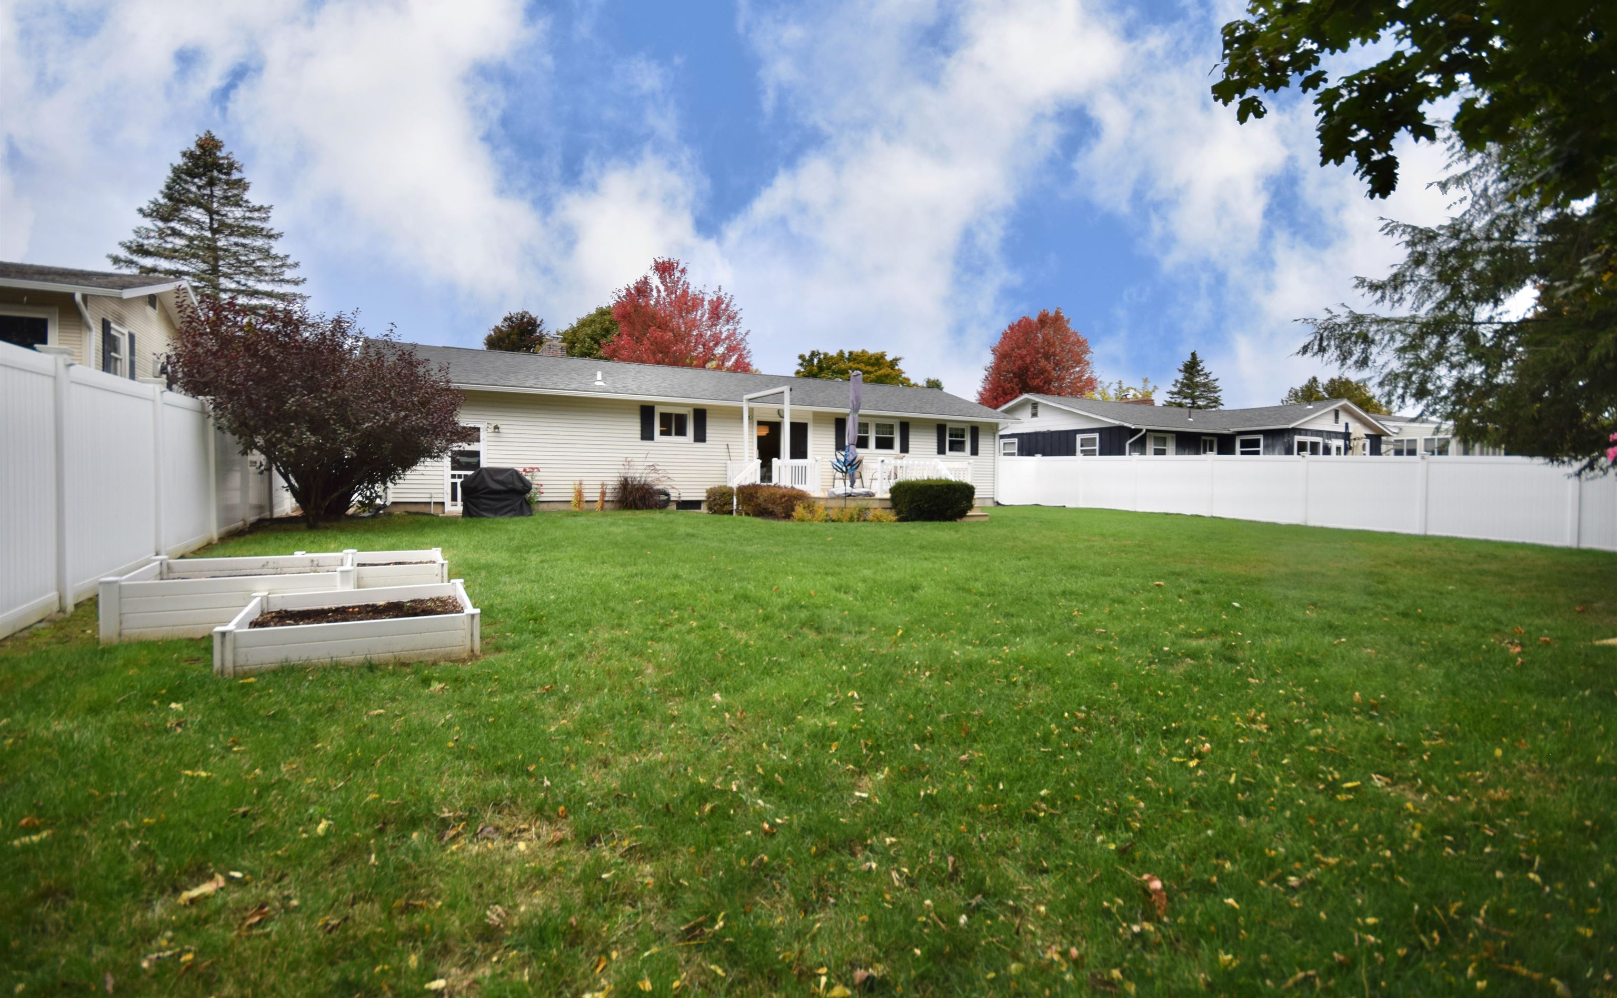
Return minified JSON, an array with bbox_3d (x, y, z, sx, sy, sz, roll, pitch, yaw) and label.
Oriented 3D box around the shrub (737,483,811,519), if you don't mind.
[{"bbox_3d":[-0.893,0.039,16.713,1.450,0.820,1.400,0,2,-28],"label":"shrub"}]

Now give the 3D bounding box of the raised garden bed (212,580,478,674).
[{"bbox_3d":[-2.802,0.772,4.234,1.220,0.270,1.220,-1,2,-32],"label":"raised garden bed"}]

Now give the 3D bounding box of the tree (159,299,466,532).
[{"bbox_3d":[-8.100,-1.460,11.200,4.200,3.750,4.100,0,1,0],"label":"tree"}]

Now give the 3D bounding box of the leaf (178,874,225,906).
[{"bbox_3d":[-1.708,1.100,1.894,0.060,0.030,0.110,0,1,14],"label":"leaf"}]

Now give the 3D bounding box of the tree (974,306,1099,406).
[{"bbox_3d":[15.600,-6.900,46.000,7.900,12.400,7.900,0,1,0],"label":"tree"}]

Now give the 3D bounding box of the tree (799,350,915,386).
[{"bbox_3d":[3.468,-5.449,45.830,9.500,9.631,9.500,0,2,-28],"label":"tree"}]

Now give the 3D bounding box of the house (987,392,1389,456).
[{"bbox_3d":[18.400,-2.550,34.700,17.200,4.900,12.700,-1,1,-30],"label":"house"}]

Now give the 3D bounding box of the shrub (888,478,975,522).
[{"bbox_3d":[3.003,0.005,16.510,1.800,1.020,1.250,0,2,-28],"label":"shrub"}]

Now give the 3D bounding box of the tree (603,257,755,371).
[{"bbox_3d":[-7.032,-6.879,36.777,8.800,12.884,8.500,0,2,-28],"label":"tree"}]

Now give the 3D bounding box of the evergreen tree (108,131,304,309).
[{"bbox_3d":[-24.900,-7.800,28.000,7.200,15.100,7.200,0,1,0],"label":"evergreen tree"}]

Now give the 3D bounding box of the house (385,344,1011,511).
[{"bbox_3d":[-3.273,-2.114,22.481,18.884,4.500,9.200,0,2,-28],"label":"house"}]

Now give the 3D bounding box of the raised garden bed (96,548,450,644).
[{"bbox_3d":[-3.995,0.614,5.506,1.943,0.400,2.555,-1,2,-33],"label":"raised garden bed"}]

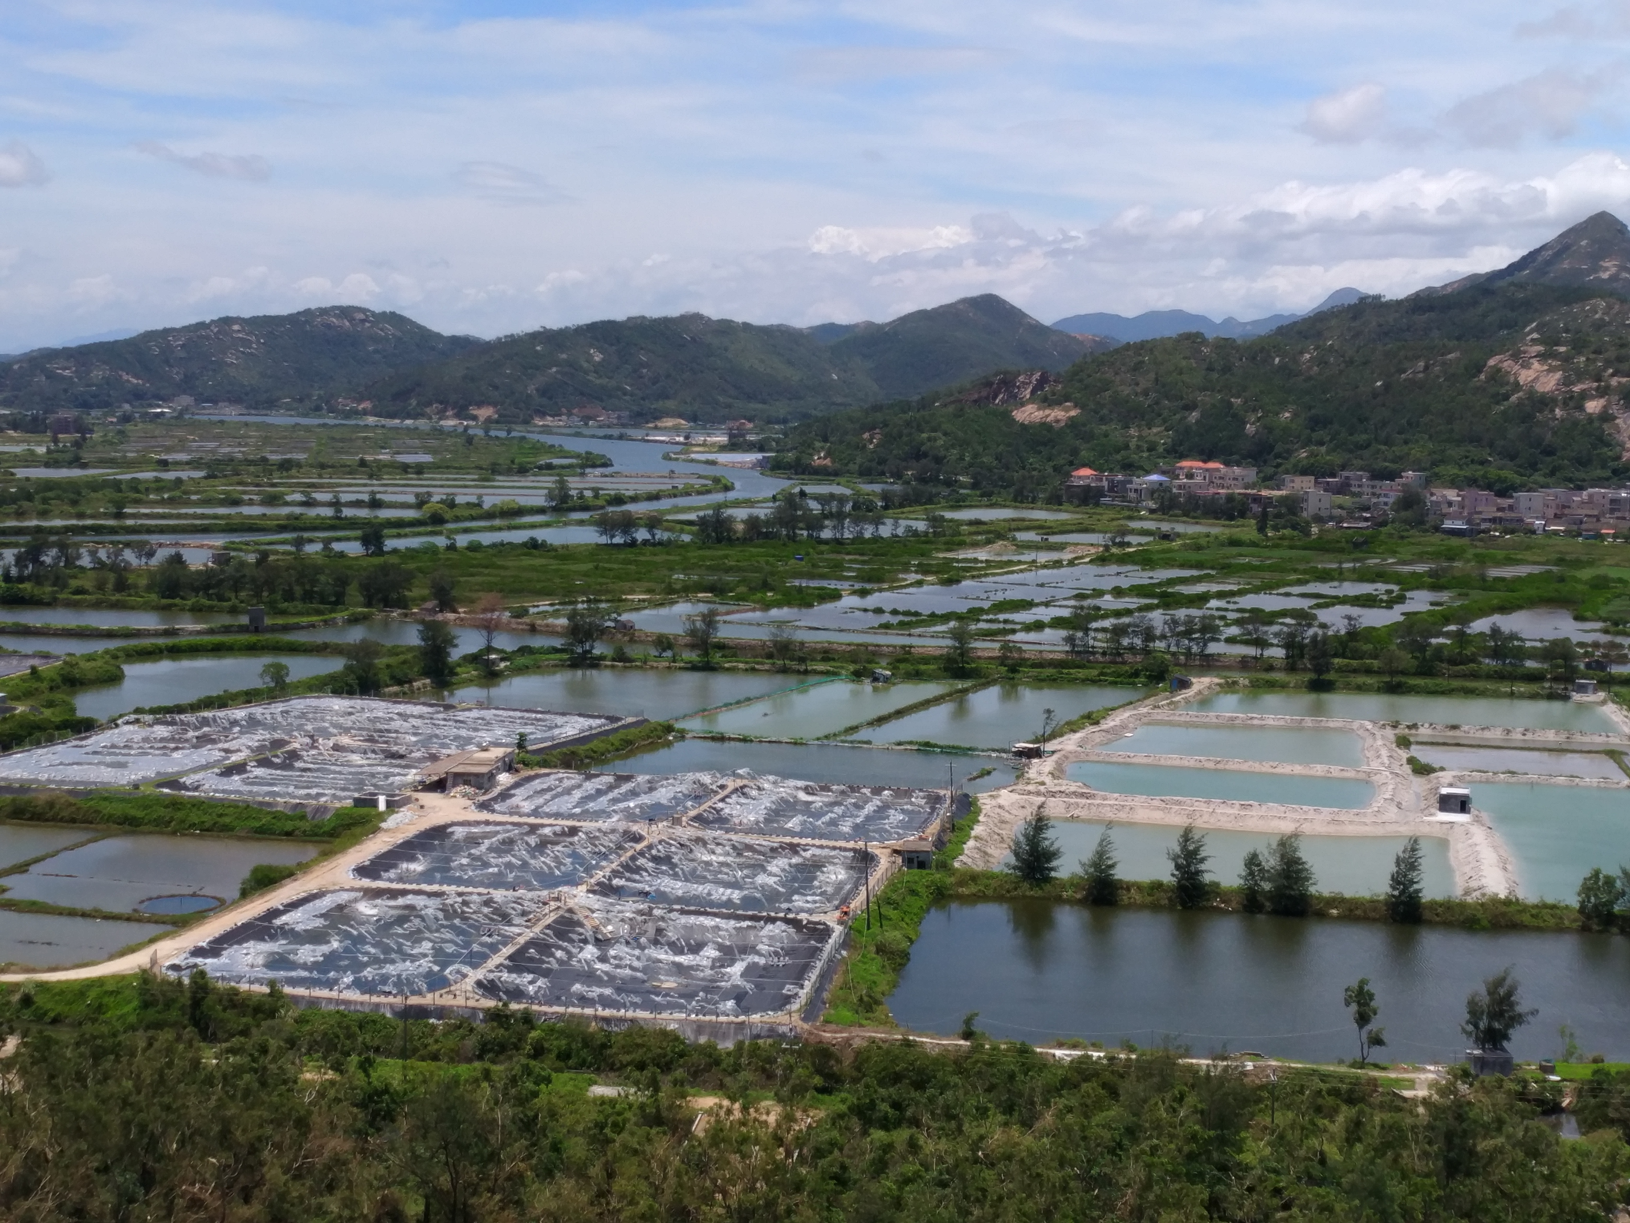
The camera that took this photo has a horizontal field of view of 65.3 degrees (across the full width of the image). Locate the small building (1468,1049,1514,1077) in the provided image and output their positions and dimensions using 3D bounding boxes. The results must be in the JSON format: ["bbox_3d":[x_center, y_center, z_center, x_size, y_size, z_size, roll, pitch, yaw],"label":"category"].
[{"bbox_3d":[57.800,39.050,109.600,3.500,2.400,2.200,0,11,0],"label":"small building"}]

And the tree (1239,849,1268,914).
[{"bbox_3d":[49.390,30.190,142.430,3.170,7.330,2.940,0,11,0],"label":"tree"}]

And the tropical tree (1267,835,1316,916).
[{"bbox_3d":[54.879,30.105,145.777,5.557,9.432,5.279,4,11,21],"label":"tropical tree"}]

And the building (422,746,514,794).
[{"bbox_3d":[-51.400,23.530,189.210,9.800,3.200,11.000,2,11,8],"label":"building"}]

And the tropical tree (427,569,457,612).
[{"bbox_3d":[-99.868,-5.679,339.573,7.943,11.559,7.546,-4,11,-16],"label":"tropical tree"}]

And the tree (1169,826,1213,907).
[{"bbox_3d":[43.912,29.559,148.154,5.214,9.887,4.953,3,11,17],"label":"tree"}]

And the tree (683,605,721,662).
[{"bbox_3d":[-23.030,5.010,261.640,7.660,12.200,7.120,0,11,0],"label":"tree"}]

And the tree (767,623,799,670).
[{"bbox_3d":[-6.500,7.140,258.570,6.300,9.250,5.860,0,11,0],"label":"tree"}]

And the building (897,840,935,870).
[{"bbox_3d":[12.700,30.020,156.340,3.600,2.700,3.200,1,11,4],"label":"building"}]

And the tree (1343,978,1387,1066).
[{"bbox_3d":[49.667,36.721,114.131,3.907,8.299,3.516,4,12,25],"label":"tree"}]

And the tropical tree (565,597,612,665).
[{"bbox_3d":[-49.741,4.187,276.397,10.254,14.410,8.716,-3,11,-10],"label":"tropical tree"}]

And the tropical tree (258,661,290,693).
[{"bbox_3d":[-109.131,12.940,255.694,6.225,6.316,6.225,-5,12,-23],"label":"tropical tree"}]

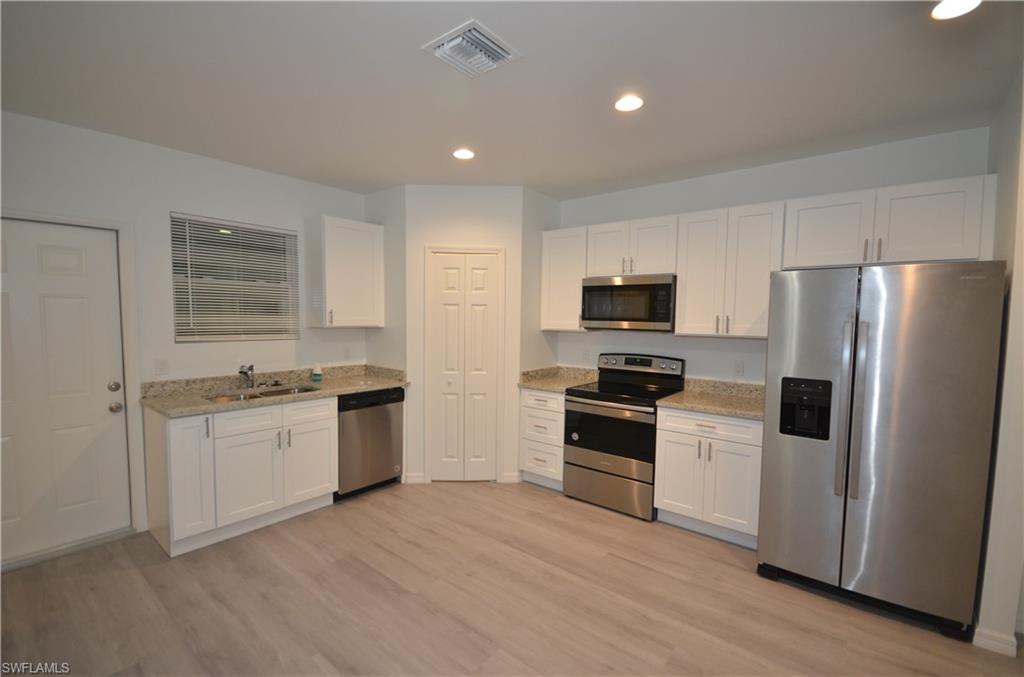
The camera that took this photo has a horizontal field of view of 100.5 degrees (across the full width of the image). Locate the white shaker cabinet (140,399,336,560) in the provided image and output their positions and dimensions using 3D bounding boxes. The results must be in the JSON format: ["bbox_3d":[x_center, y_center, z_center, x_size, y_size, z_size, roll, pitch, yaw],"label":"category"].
[{"bbox_3d":[-1.887,0.862,3.037,0.615,0.868,1.053,3,3,38],"label":"white shaker cabinet"}]

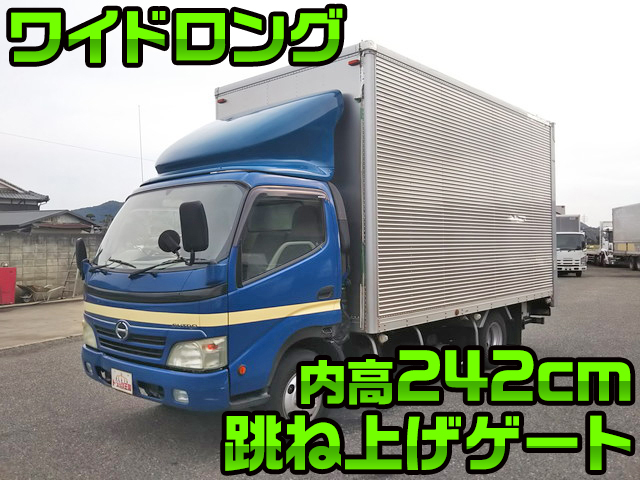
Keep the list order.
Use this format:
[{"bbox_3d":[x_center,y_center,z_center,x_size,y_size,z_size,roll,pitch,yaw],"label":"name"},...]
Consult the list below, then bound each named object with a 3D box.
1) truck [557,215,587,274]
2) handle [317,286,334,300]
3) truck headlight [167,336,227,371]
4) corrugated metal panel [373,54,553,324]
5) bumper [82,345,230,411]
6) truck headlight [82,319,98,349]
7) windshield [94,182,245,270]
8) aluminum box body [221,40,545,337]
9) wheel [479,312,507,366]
[{"bbox_3d":[12.578,0.326,29.174,1.780,3.080,5.100,-1,-1,14],"label":"truck"},{"bbox_3d":[0.041,0.439,4.571,0.050,0.105,0.205,-1,-1,42],"label":"handle"},{"bbox_3d":[-0.875,0.791,3.899,0.457,0.250,0.220,-1,-1,42],"label":"truck headlight"},{"bbox_3d":[1.931,-0.458,6.528,0.060,2.400,4.300,-1,-1,42],"label":"corrugated metal panel"},{"bbox_3d":[-1.441,1.049,4.398,1.990,0.305,0.300,-1,-1,42],"label":"bumper"},{"bbox_3d":[-1.994,0.802,4.915,0.457,0.250,0.220,-1,-1,42],"label":"truck headlight"},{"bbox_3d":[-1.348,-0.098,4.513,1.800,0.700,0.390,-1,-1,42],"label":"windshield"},{"bbox_3d":[1.149,-0.453,7.375,2.199,2.620,4.535,-1,-1,43],"label":"aluminum box body"},{"bbox_3d":[2.143,1.275,7.140,0.220,0.730,0.730,-1,-1,43],"label":"wheel"}]

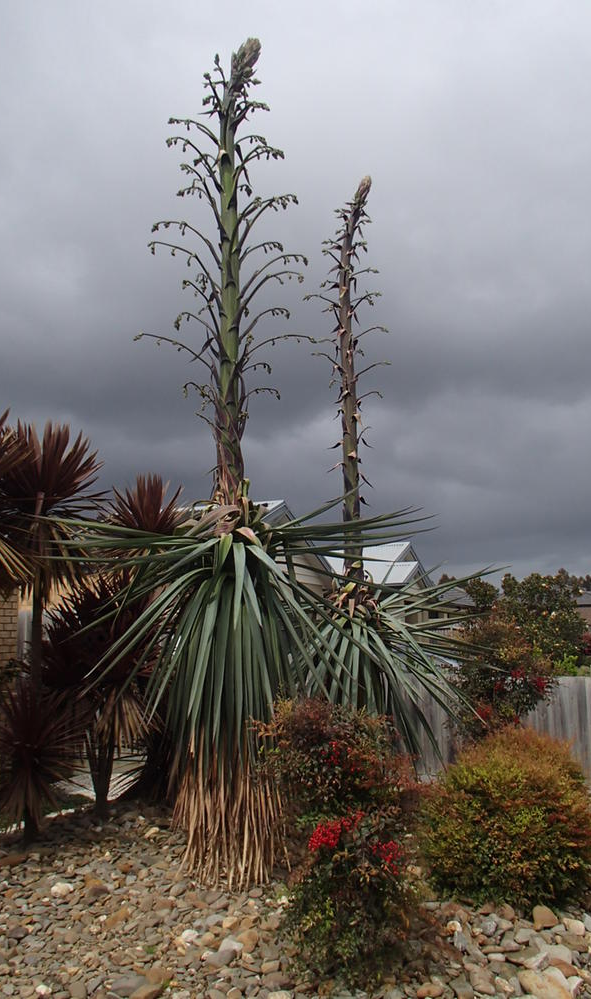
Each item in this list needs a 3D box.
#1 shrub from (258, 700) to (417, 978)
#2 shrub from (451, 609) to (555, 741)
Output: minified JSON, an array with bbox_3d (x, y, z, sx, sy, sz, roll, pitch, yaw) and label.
[{"bbox_3d":[0.245,1.677,4.094,0.820,1.230,0.750,0,-9,0],"label":"shrub"},{"bbox_3d":[1.841,1.856,7.100,0.950,1.760,0.900,0,-9,0],"label":"shrub"}]

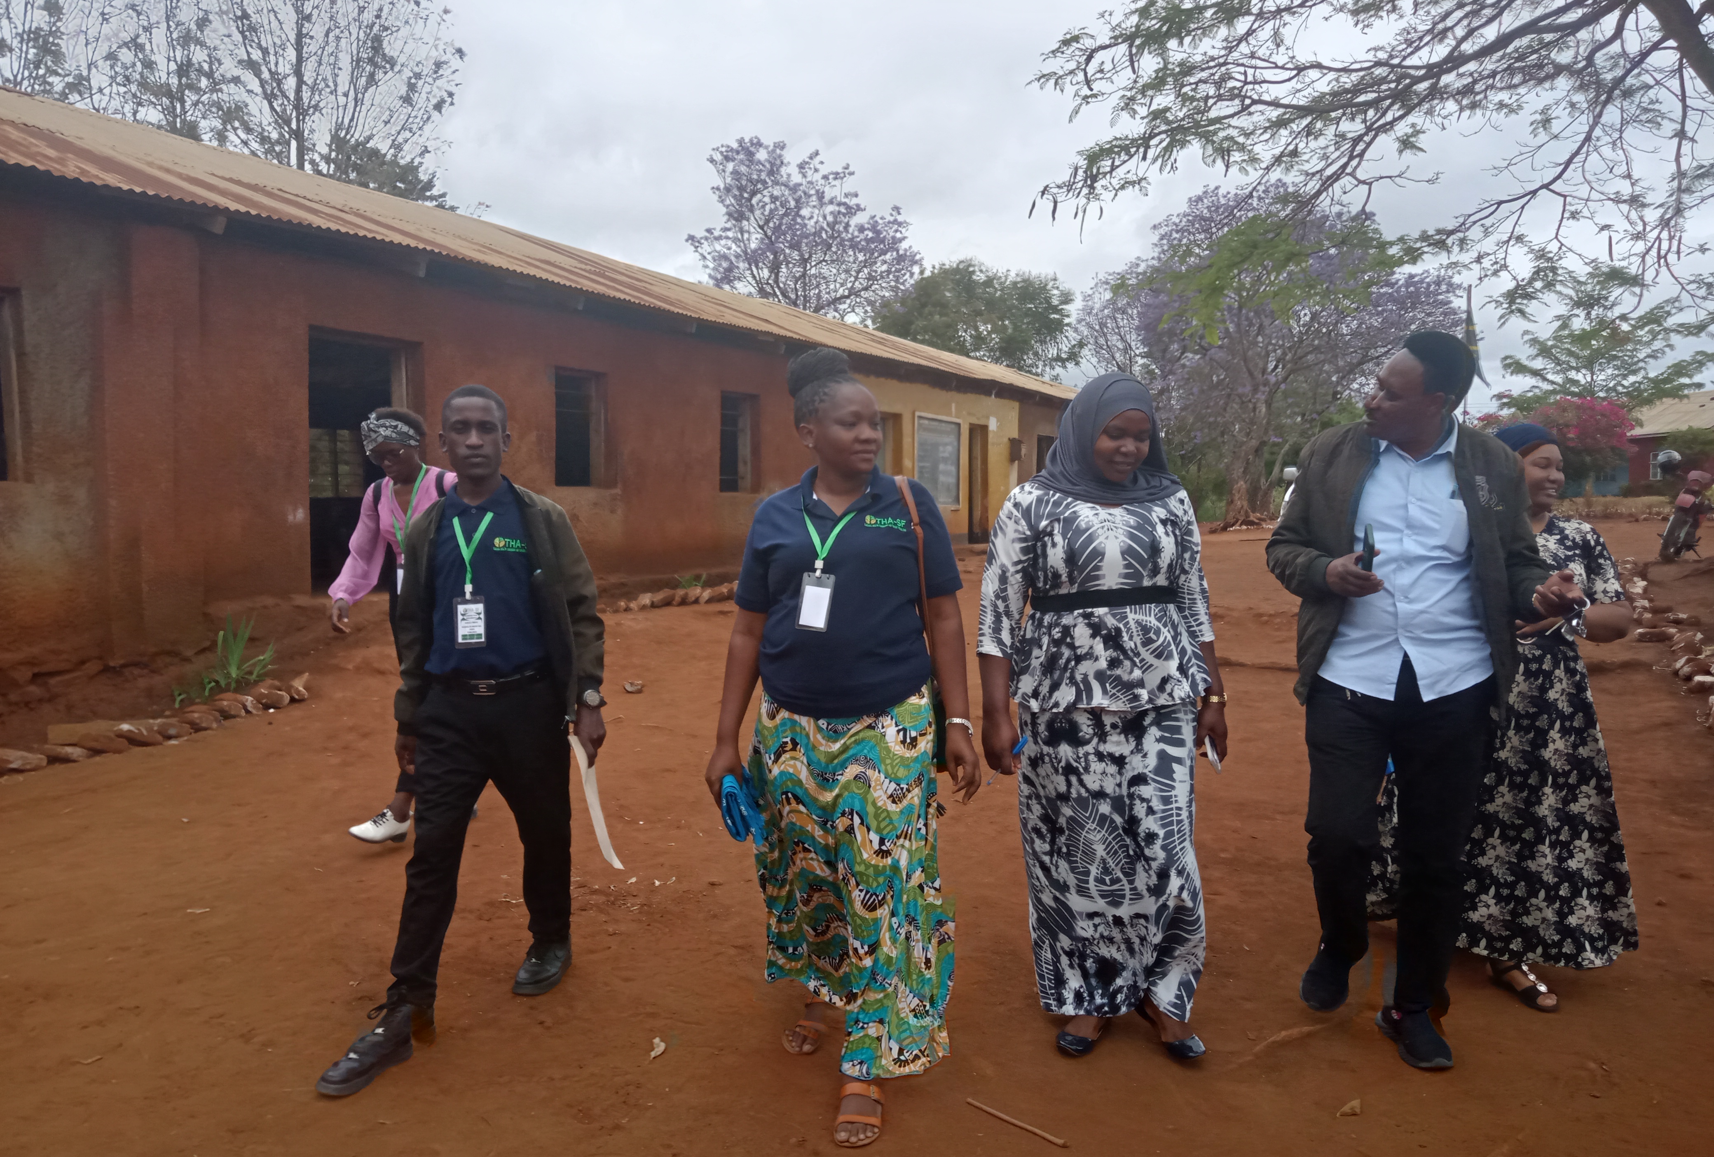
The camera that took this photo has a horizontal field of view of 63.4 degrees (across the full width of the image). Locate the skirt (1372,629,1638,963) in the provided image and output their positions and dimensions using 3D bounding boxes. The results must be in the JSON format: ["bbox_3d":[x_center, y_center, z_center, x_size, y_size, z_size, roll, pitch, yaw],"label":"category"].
[{"bbox_3d":[1.790,0.590,3.910,0.600,0.880,0.500,0,3,-3],"label":"skirt"}]

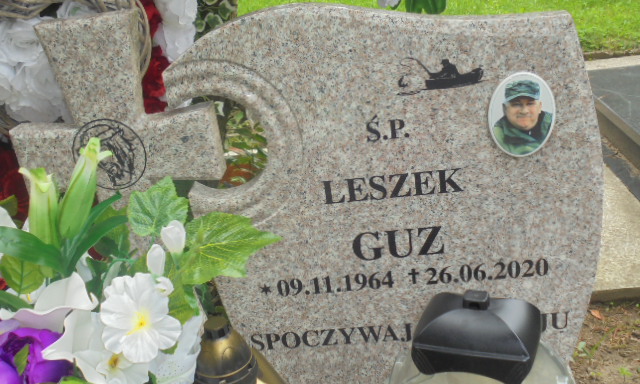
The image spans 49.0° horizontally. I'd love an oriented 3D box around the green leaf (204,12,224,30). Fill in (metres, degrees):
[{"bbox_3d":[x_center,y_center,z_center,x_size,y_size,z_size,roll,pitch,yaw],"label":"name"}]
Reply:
[{"bbox_3d":[-0.191,-0.306,1.265,0.034,0.034,0.015,-5,21,6],"label":"green leaf"}]

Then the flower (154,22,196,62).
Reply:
[{"bbox_3d":[-0.246,-0.254,1.204,0.073,0.075,0.065,-5,21,6],"label":"flower"}]

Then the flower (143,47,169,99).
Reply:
[{"bbox_3d":[-0.286,-0.206,1.214,0.065,0.085,0.065,-5,21,6],"label":"flower"}]

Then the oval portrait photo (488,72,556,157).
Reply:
[{"bbox_3d":[0.288,-0.109,0.998,0.093,0.122,0.010,-5,15,6],"label":"oval portrait photo"}]

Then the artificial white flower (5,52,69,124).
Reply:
[{"bbox_3d":[-0.482,-0.176,1.204,0.112,0.112,0.085,-5,21,6],"label":"artificial white flower"}]

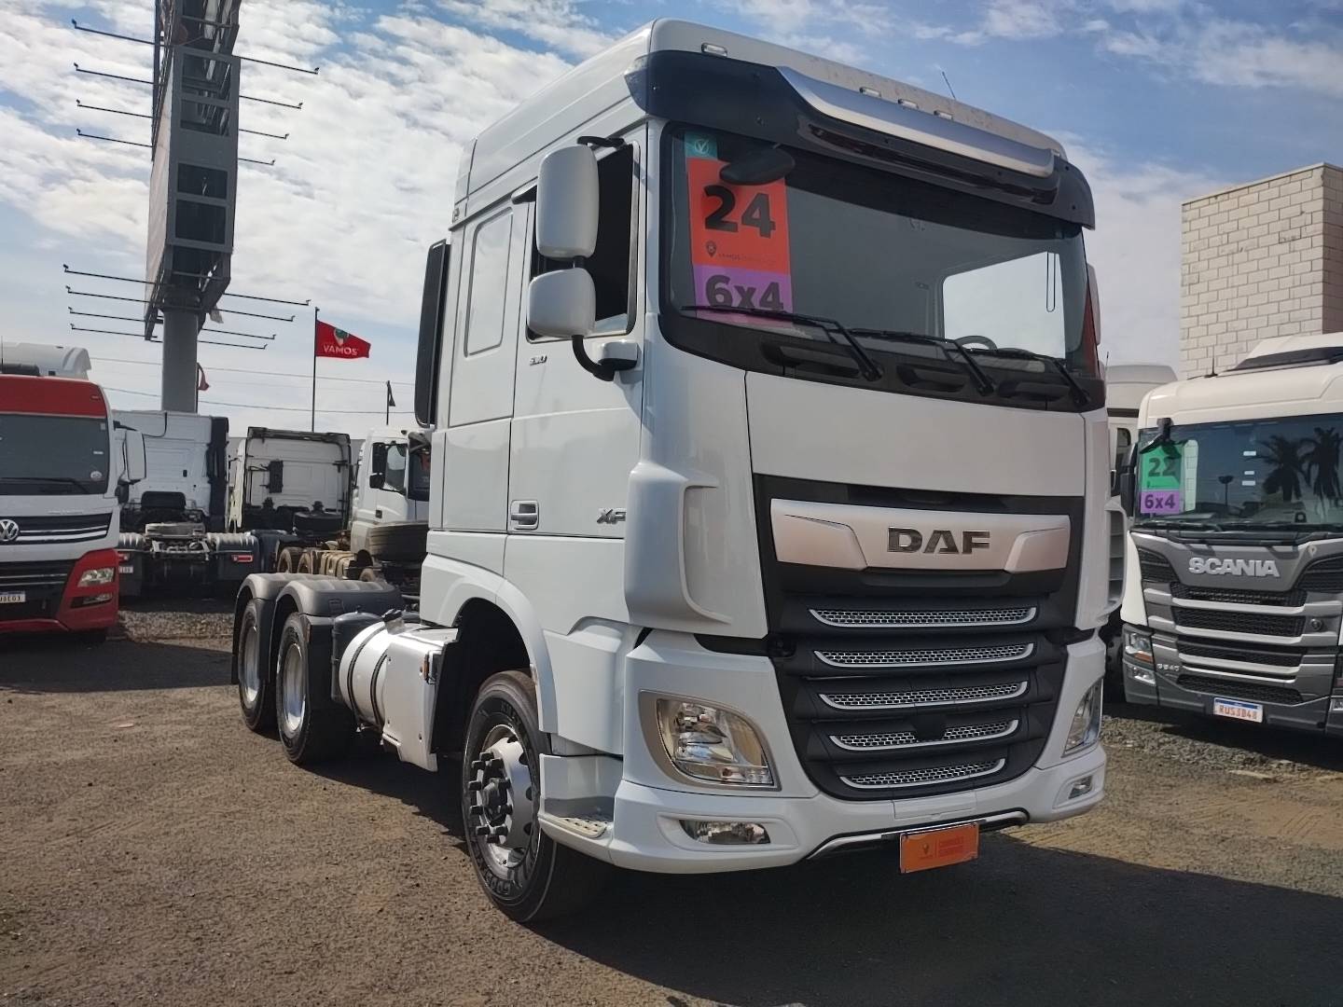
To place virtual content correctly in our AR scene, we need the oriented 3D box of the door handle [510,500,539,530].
[{"bbox_3d":[-0.565,0.042,4.165,0.045,0.108,0.215,3,-2,-33],"label":"door handle"}]

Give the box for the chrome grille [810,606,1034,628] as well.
[{"bbox_3d":[0.973,0.410,3.991,1.150,0.073,0.060,3,-2,-33],"label":"chrome grille"}]

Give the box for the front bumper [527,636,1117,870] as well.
[{"bbox_3d":[0.763,0.860,4.283,2.460,0.740,0.780,3,-2,-33],"label":"front bumper"}]

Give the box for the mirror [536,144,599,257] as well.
[{"bbox_3d":[-0.341,-0.983,3.551,0.205,0.380,0.115,3,-1,-23],"label":"mirror"}]

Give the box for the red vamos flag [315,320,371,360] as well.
[{"bbox_3d":[-8.464,-4.232,28.000,1.420,1.000,0.200,2,-1,-9],"label":"red vamos flag"}]

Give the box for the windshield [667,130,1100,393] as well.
[{"bbox_3d":[0.951,-0.914,4.127,2.270,0.740,0.190,3,-10,-33],"label":"windshield"}]

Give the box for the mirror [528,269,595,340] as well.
[{"bbox_3d":[-0.358,-0.650,3.552,0.220,0.235,0.120,3,-1,-23],"label":"mirror"}]

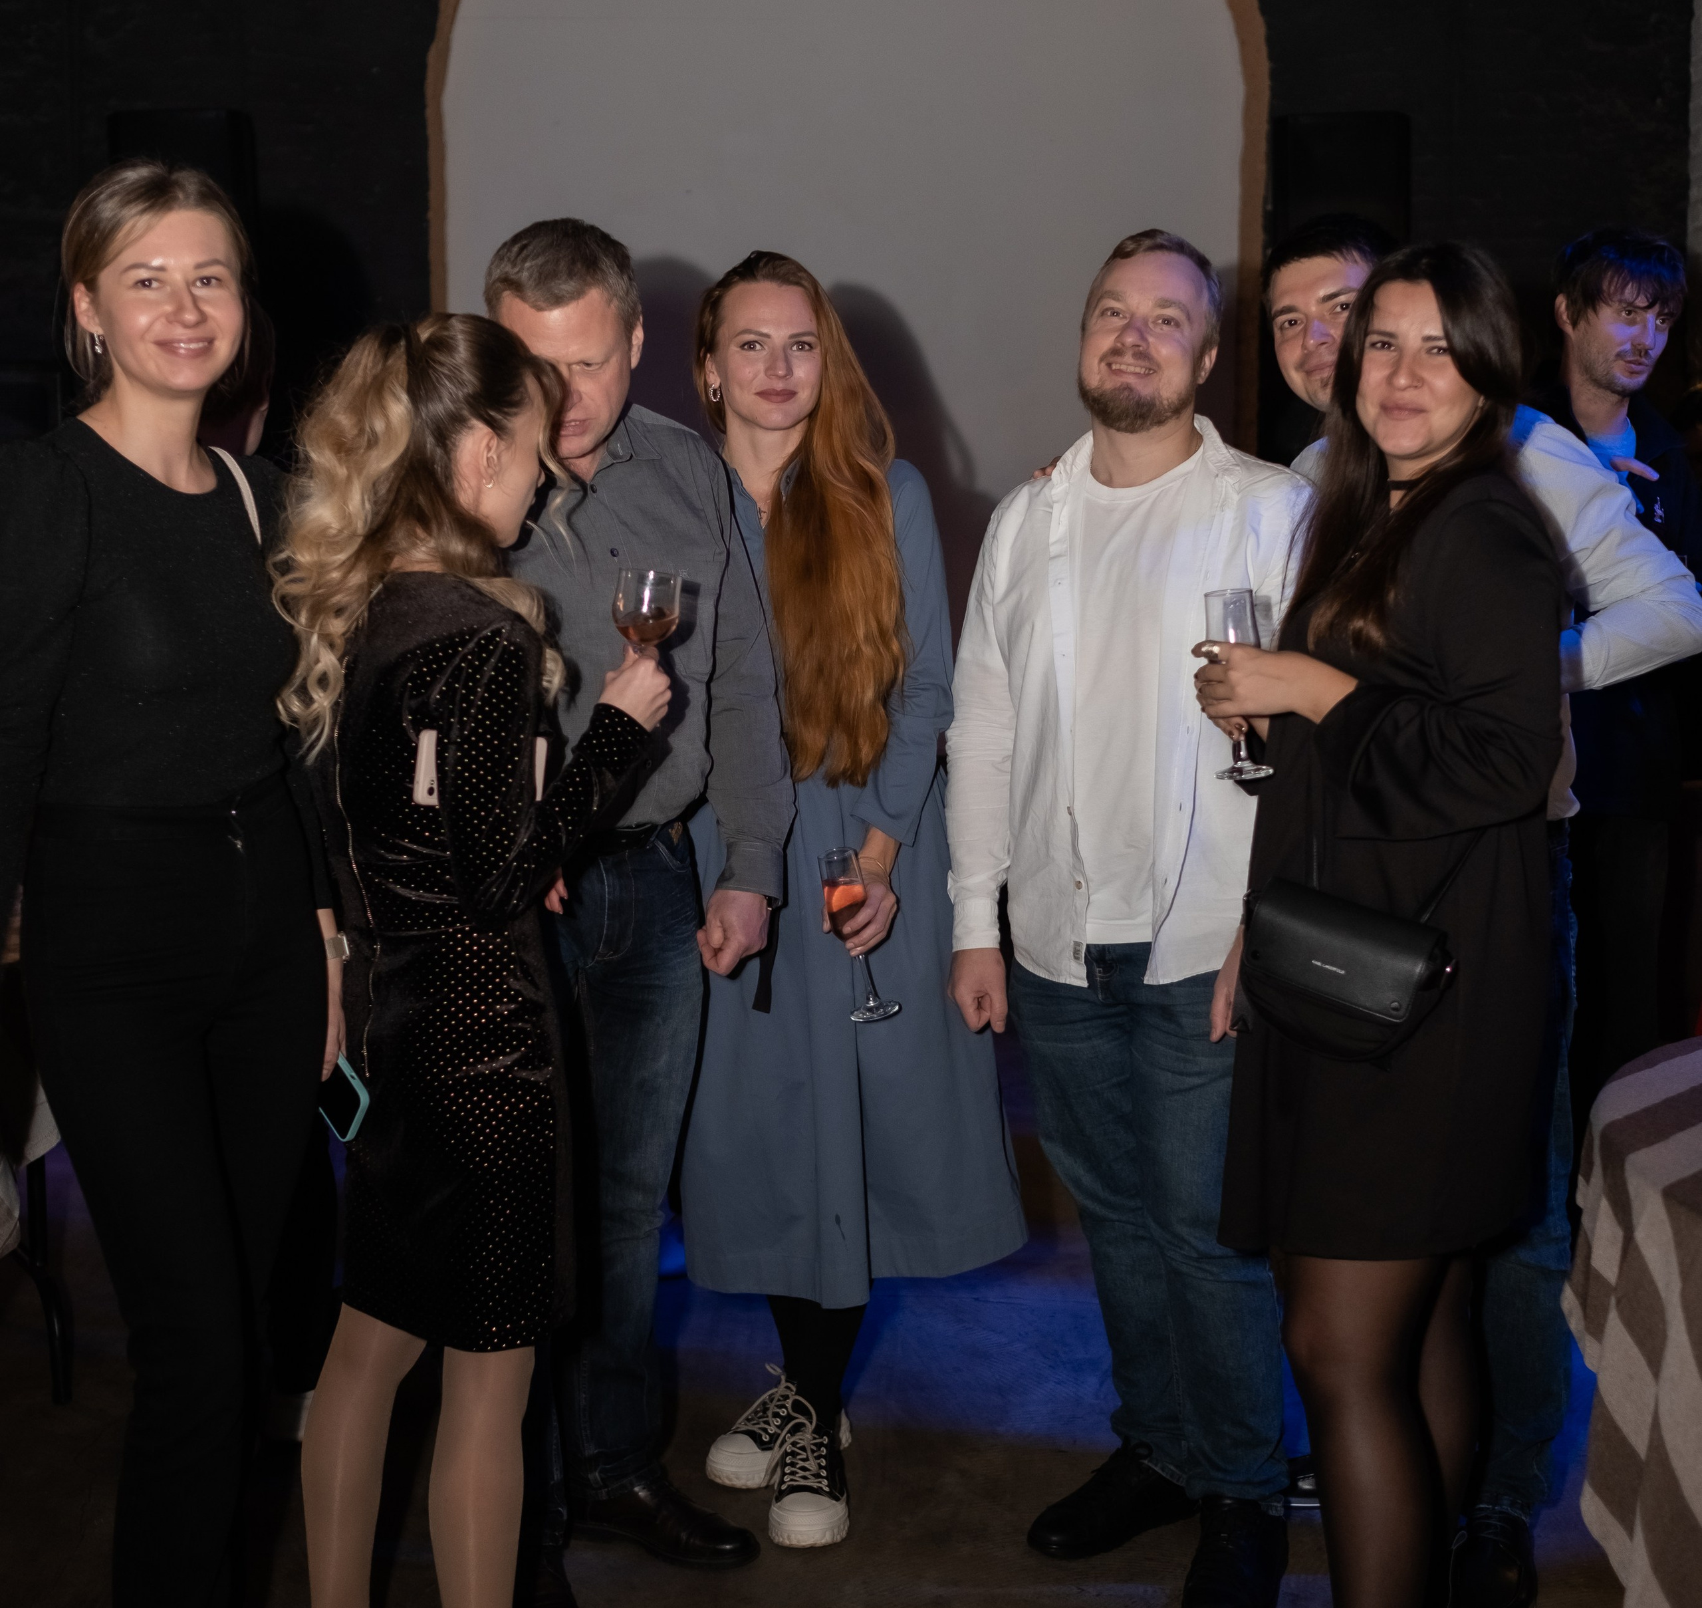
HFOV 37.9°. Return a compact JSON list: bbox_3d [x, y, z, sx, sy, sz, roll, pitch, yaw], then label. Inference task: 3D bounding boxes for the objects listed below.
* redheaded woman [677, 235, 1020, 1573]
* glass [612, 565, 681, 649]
[{"bbox_3d":[-0.001,0.125,3.470,0.490,1.760,0.380,1,6,7],"label":"redheaded woman"},{"bbox_3d":[-0.226,-0.174,2.749,0.076,0.180,0.076,0,6,0],"label":"glass"}]

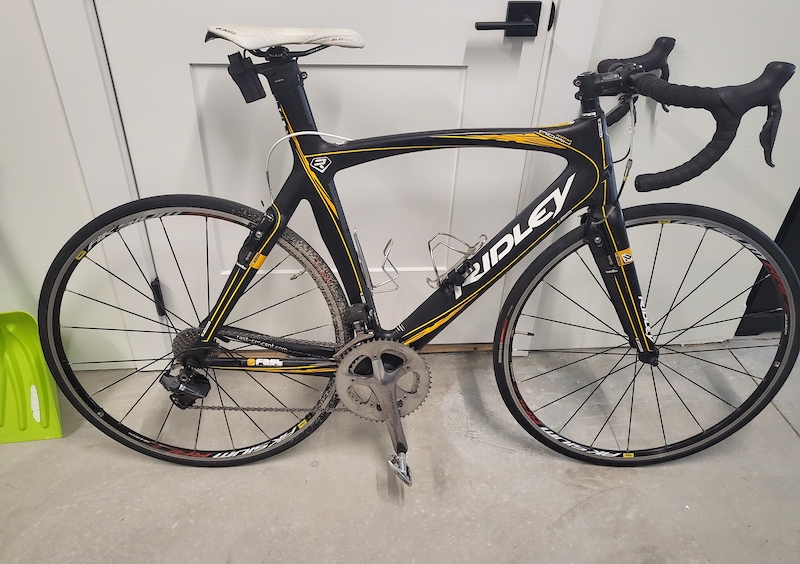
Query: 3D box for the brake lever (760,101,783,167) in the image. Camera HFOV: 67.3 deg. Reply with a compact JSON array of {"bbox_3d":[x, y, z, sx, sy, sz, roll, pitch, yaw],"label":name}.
[{"bbox_3d":[0.587,-0.232,0.954,0.031,0.107,0.024,-7,24,4],"label":"brake lever"}]

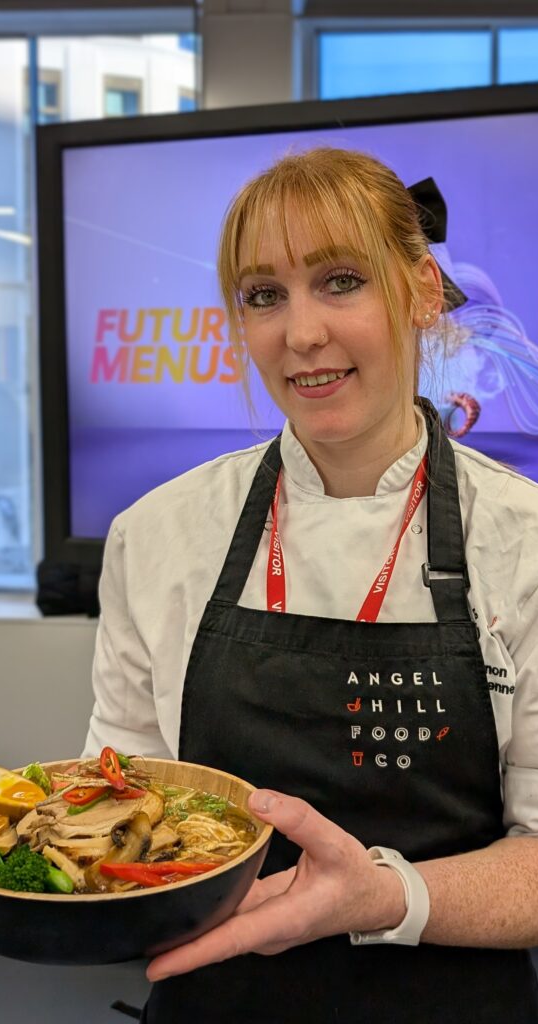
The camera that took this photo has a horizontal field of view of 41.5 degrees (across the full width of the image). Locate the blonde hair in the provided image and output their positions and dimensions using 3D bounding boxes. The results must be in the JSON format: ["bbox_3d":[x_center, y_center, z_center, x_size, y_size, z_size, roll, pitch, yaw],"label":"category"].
[{"bbox_3d":[0.060,-0.208,0.650,0.197,0.235,0.235,-6,2,21],"label":"blonde hair"}]

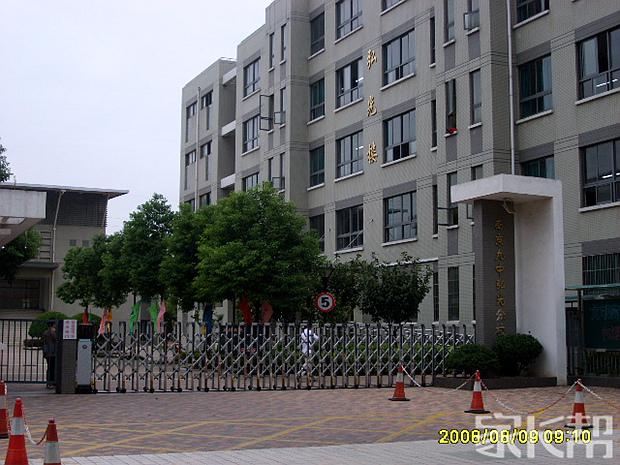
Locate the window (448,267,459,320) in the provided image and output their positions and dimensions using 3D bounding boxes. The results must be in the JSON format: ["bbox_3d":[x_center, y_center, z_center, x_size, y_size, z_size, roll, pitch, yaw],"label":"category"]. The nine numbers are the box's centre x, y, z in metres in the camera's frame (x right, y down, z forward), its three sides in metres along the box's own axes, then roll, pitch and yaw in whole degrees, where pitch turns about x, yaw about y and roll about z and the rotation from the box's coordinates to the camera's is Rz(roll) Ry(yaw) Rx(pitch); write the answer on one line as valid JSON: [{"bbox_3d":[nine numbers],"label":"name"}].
[{"bbox_3d":[5.598,2.384,35.937,0.140,2.058,0.714,3,-7,-26],"label":"window"}]

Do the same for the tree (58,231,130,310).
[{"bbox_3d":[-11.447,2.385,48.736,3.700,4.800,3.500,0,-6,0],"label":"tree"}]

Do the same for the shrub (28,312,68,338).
[{"bbox_3d":[-15.197,5.415,54.233,2.341,1.521,2.341,0,-6,0],"label":"shrub"}]

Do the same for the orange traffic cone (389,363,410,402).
[{"bbox_3d":[1.794,3.006,18.646,0.380,0.700,0.380,1,-6,-10],"label":"orange traffic cone"}]

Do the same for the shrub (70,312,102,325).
[{"bbox_3d":[-12.522,5.230,52.242,1.832,1.437,1.832,0,-6,0],"label":"shrub"}]

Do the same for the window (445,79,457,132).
[{"bbox_3d":[5.509,-4.833,36.050,0.150,2.080,0.750,3,-7,-26],"label":"window"}]

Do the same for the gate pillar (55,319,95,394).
[{"bbox_3d":[-5.303,2.820,21.114,0.800,1.620,0.420,3,-7,-26],"label":"gate pillar"}]

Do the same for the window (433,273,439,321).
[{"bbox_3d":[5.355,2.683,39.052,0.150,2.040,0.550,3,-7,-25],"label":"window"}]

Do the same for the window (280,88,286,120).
[{"bbox_3d":[-1.387,-6.840,50.925,0.150,2.070,0.700,3,-7,-25],"label":"window"}]

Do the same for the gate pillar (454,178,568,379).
[{"bbox_3d":[5.423,1.383,25.586,1.980,5.500,2.380,3,-7,-26],"label":"gate pillar"}]

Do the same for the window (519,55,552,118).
[{"bbox_3d":[8.105,-5.157,33.205,0.150,2.030,1.800,3,-7,-25],"label":"window"}]

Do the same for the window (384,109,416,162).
[{"bbox_3d":[4.070,-4.251,41.619,0.150,2.020,2.790,3,-7,-25],"label":"window"}]

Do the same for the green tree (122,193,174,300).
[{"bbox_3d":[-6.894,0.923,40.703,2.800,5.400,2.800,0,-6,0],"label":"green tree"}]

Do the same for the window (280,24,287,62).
[{"bbox_3d":[-1.406,-10.546,52.006,0.140,2.187,0.684,3,-7,-26],"label":"window"}]

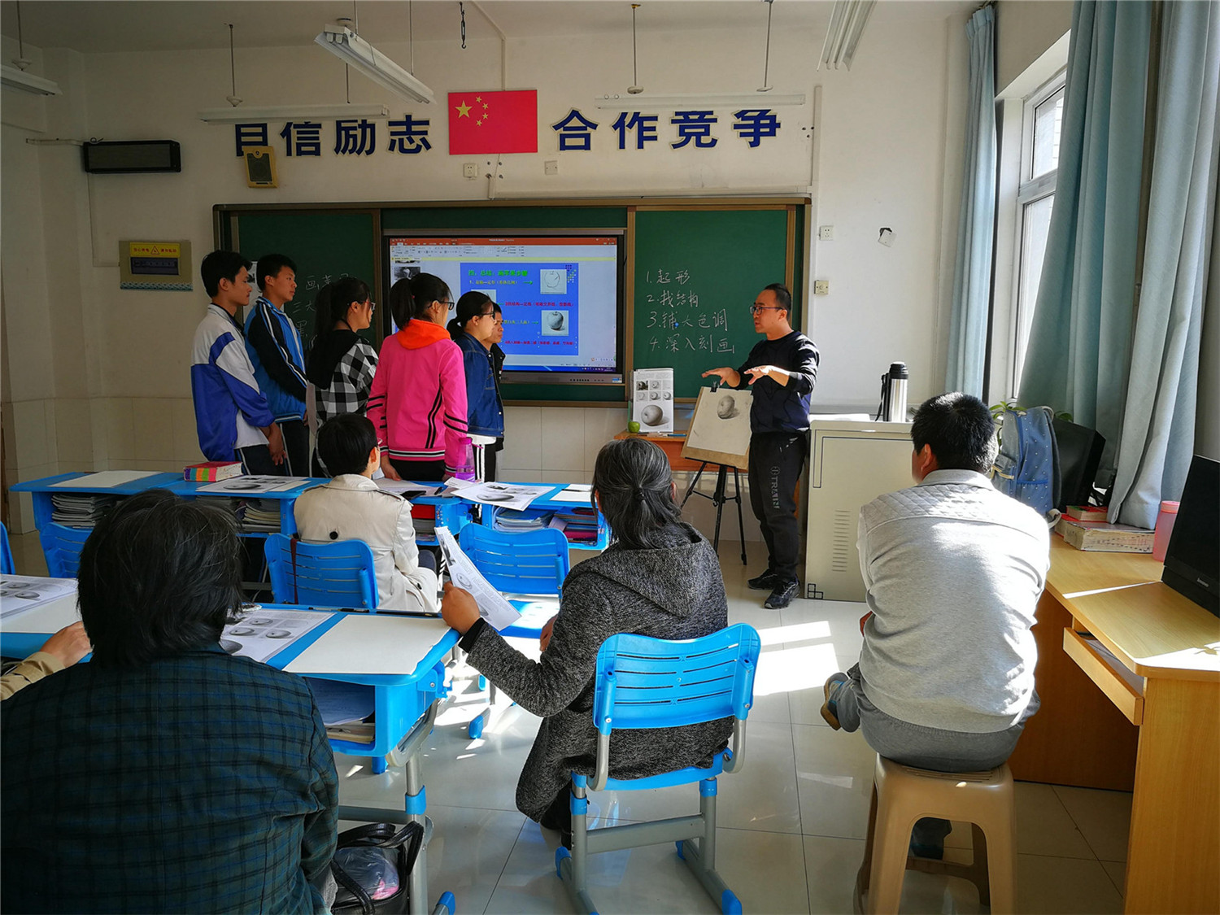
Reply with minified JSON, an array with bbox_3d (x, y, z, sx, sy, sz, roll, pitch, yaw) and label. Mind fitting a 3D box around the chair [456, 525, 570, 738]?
[{"bbox_3d":[-0.276,0.586,3.479,0.400,0.770,0.450,2,8,13],"label":"chair"}]

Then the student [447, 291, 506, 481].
[{"bbox_3d":[-0.672,-0.019,4.855,0.290,1.620,0.420,-1,8,-12],"label":"student"}]

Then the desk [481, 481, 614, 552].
[{"bbox_3d":[-0.254,0.532,3.897,0.620,0.760,0.440,2,8,8],"label":"desk"}]

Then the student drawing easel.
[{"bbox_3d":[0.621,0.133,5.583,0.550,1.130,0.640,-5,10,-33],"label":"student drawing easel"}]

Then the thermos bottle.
[{"bbox_3d":[1.523,-0.354,5.073,0.130,0.320,0.105,2,8,8],"label":"thermos bottle"}]

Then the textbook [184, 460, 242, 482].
[{"bbox_3d":[-1.757,0.065,4.217,0.145,0.053,0.210,2,8,8],"label":"textbook"}]

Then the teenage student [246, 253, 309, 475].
[{"bbox_3d":[-1.685,-0.124,4.854,0.360,1.770,0.470,-1,8,-9],"label":"teenage student"}]

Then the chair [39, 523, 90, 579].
[{"bbox_3d":[-1.799,0.582,3.607,0.420,0.770,0.440,1,8,6],"label":"chair"}]

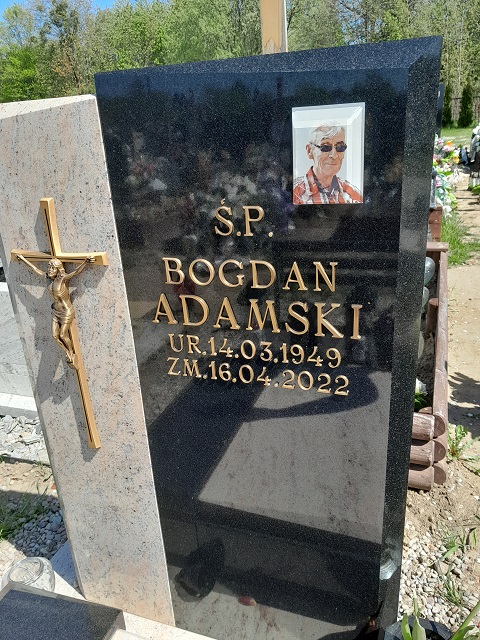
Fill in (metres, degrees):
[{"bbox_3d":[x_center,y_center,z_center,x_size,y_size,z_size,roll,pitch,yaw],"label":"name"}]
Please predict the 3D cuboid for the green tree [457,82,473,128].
[{"bbox_3d":[13.071,-12.461,29.000,0.820,2.450,0.820,5,24,22],"label":"green tree"}]

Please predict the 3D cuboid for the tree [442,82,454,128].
[{"bbox_3d":[12.101,-12.461,29.000,0.780,2.450,0.780,5,24,22],"label":"tree"}]

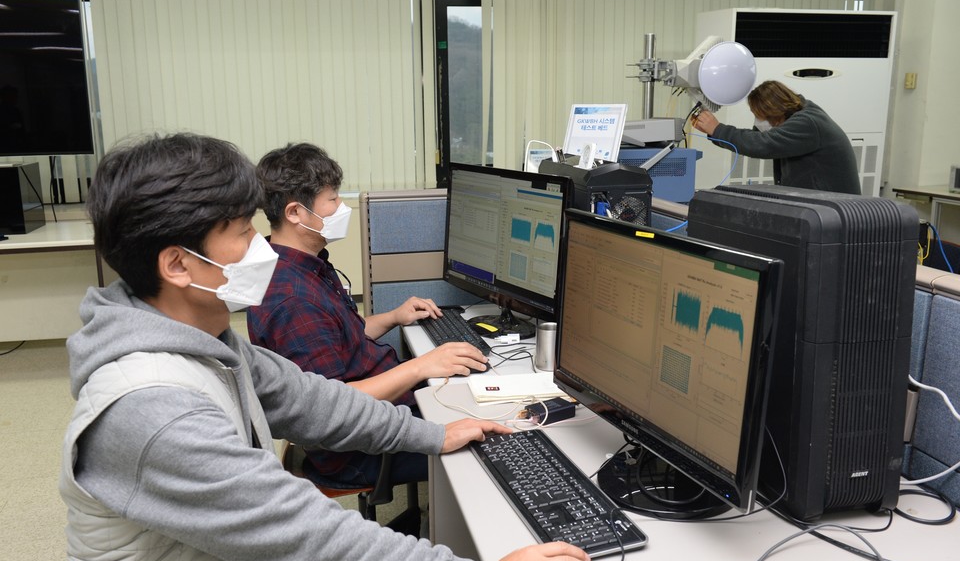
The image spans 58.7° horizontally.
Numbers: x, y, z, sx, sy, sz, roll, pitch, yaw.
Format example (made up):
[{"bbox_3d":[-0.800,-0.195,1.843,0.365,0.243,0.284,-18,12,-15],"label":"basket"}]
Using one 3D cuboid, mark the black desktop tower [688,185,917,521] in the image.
[{"bbox_3d":[0.530,0.092,1.484,0.180,0.488,0.410,-4,13,-17],"label":"black desktop tower"}]

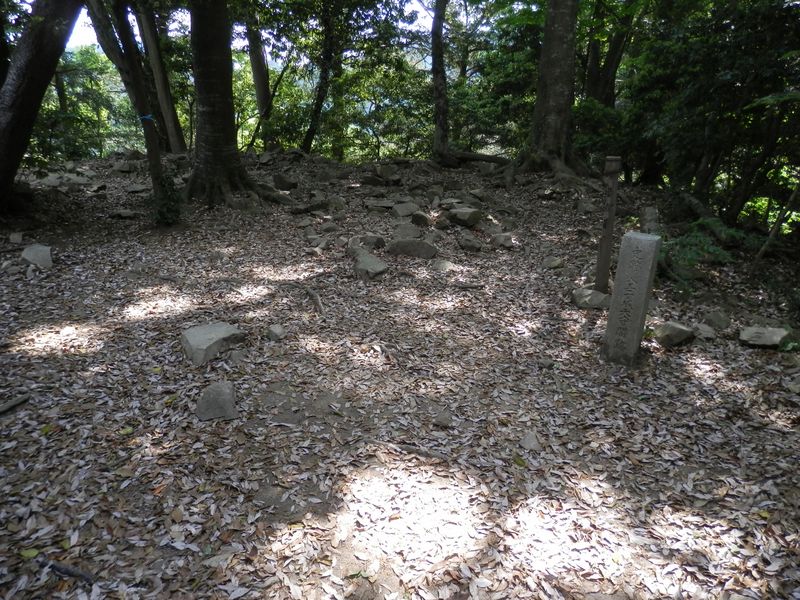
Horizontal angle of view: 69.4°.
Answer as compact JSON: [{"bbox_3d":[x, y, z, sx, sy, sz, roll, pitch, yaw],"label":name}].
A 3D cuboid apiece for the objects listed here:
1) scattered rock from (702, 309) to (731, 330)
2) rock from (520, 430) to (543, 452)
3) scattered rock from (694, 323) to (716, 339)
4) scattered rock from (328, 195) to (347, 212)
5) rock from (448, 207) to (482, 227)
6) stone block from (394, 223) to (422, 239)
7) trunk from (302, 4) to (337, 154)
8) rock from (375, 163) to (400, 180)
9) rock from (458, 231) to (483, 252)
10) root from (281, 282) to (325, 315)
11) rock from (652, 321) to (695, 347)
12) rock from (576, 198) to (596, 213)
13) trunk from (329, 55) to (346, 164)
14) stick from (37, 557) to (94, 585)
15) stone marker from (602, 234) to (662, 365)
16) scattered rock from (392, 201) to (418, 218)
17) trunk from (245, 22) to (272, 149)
[{"bbox_3d":[2.735,0.167,5.000,0.210,0.140,0.170,6,14,17],"label":"scattered rock"},{"bbox_3d":[0.621,0.669,2.730,0.100,0.055,0.100,4,18,14],"label":"rock"},{"bbox_3d":[2.157,0.215,4.080,0.150,0.080,0.120,10,20,28],"label":"scattered rock"},{"bbox_3d":[-0.974,-1.503,9.000,0.290,0.200,0.270,0,13,0],"label":"scattered rock"},{"bbox_3d":[0.820,-1.035,7.181,0.408,0.194,0.326,2,17,6],"label":"rock"},{"bbox_3d":[0.108,-0.884,7.350,0.360,0.160,0.330,0,13,0],"label":"stone block"},{"bbox_3d":[-1.929,-5.164,13.627,0.360,3.370,0.360,11,13,0],"label":"trunk"},{"bbox_3d":[-0.242,-2.491,11.200,0.490,0.300,0.380,0,18,-1],"label":"rock"},{"bbox_3d":[0.771,-0.650,6.278,0.248,0.199,0.261,2,17,7],"label":"rock"},{"bbox_3d":[-0.793,-0.021,4.750,0.170,0.070,0.750,-12,22,-31],"label":"root"},{"bbox_3d":[1.886,0.230,3.970,0.265,0.135,0.190,9,19,26],"label":"rock"},{"bbox_3d":[2.508,-1.273,7.771,0.257,0.164,0.206,5,18,17],"label":"rock"},{"bbox_3d":[-1.570,-4.810,14.515,0.300,2.540,0.300,1,13,0],"label":"trunk"},{"bbox_3d":[-1.244,1.006,2.148,0.260,0.033,0.038,5,15,19],"label":"stick"},{"bbox_3d":[1.446,-0.008,3.600,0.188,0.790,0.187,11,20,30],"label":"stone marker"},{"bbox_3d":[0.072,-1.190,7.573,0.367,0.167,0.349,0,17,1],"label":"scattered rock"},{"bbox_3d":[-3.323,-5.045,13.683,0.340,2.830,0.340,-5,13,0],"label":"trunk"}]

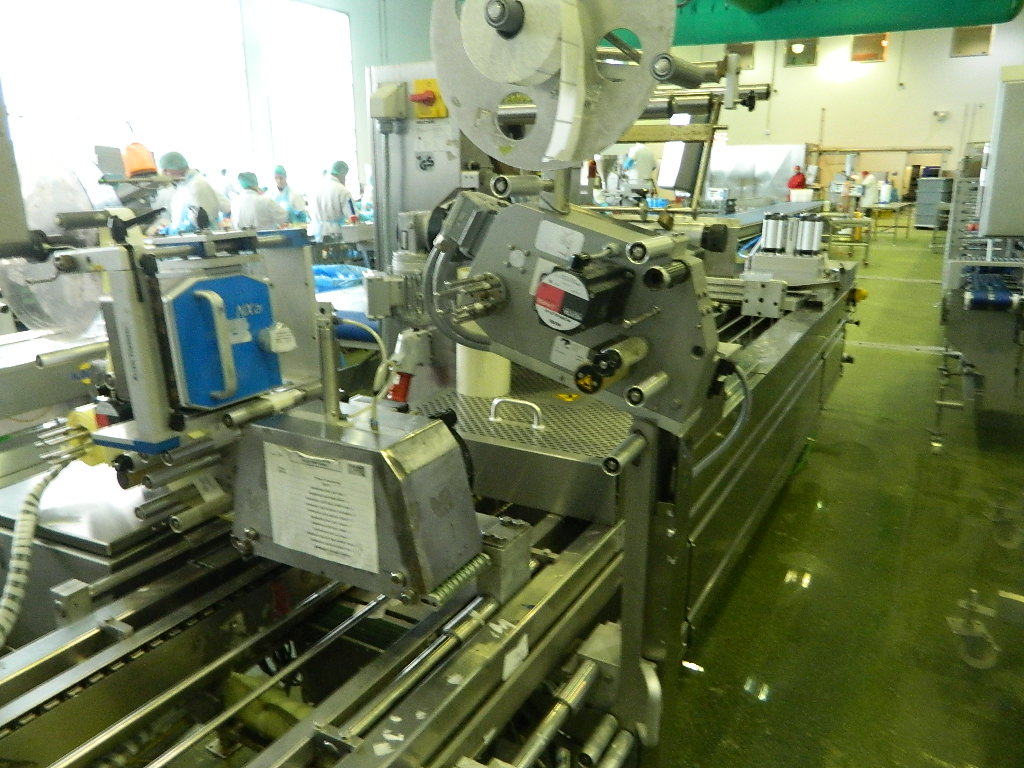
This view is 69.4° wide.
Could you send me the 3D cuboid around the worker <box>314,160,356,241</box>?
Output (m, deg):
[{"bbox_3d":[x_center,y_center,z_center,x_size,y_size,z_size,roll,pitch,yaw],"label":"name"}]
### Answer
[{"bbox_3d":[-1.963,-1.599,8.332,0.500,1.750,0.380,7,17,28],"label":"worker"}]

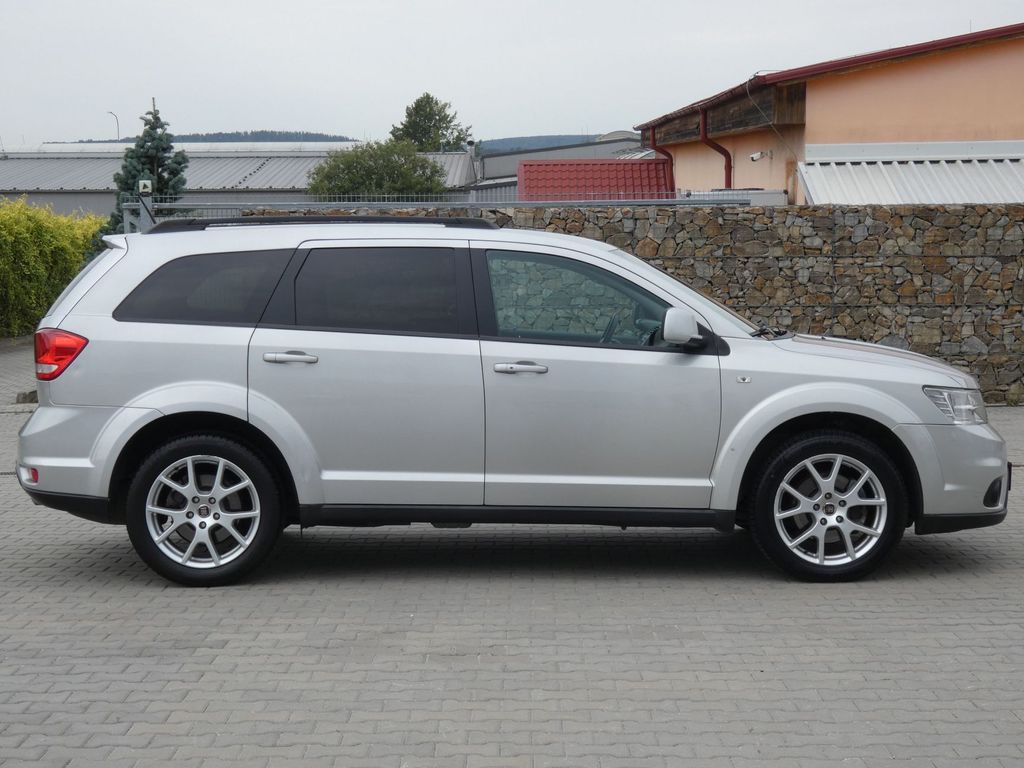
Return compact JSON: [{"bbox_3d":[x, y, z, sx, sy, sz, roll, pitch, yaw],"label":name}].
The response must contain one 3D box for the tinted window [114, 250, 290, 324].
[{"bbox_3d":[-1.407,-0.442,8.257,0.810,0.350,0.070,0,-14,-2],"label":"tinted window"}]

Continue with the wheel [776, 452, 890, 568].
[{"bbox_3d":[1.474,0.577,8.459,0.520,0.520,0.200,0,4,-2],"label":"wheel"}]

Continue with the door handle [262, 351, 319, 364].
[{"bbox_3d":[-1.001,-0.120,8.176,0.255,0.055,0.055,0,4,-2],"label":"door handle"}]

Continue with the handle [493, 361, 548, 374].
[{"bbox_3d":[0.043,-0.075,8.224,0.255,0.055,0.055,0,4,-2],"label":"handle"}]

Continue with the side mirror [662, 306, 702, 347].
[{"bbox_3d":[0.775,-0.259,8.208,0.165,0.180,0.235,0,4,-2],"label":"side mirror"}]

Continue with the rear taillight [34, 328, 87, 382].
[{"bbox_3d":[-2.054,-0.140,8.270,0.260,0.240,0.220,0,4,-2],"label":"rear taillight"}]

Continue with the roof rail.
[{"bbox_3d":[-0.893,-0.745,8.460,1.660,0.085,0.070,0,4,-2],"label":"roof rail"}]

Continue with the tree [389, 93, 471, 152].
[{"bbox_3d":[-4.801,-11.192,104.488,6.000,11.490,6.000,0,4,0],"label":"tree"}]

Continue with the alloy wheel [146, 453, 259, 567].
[{"bbox_3d":[-1.413,0.578,8.335,0.520,0.520,0.200,0,4,-2],"label":"alloy wheel"}]

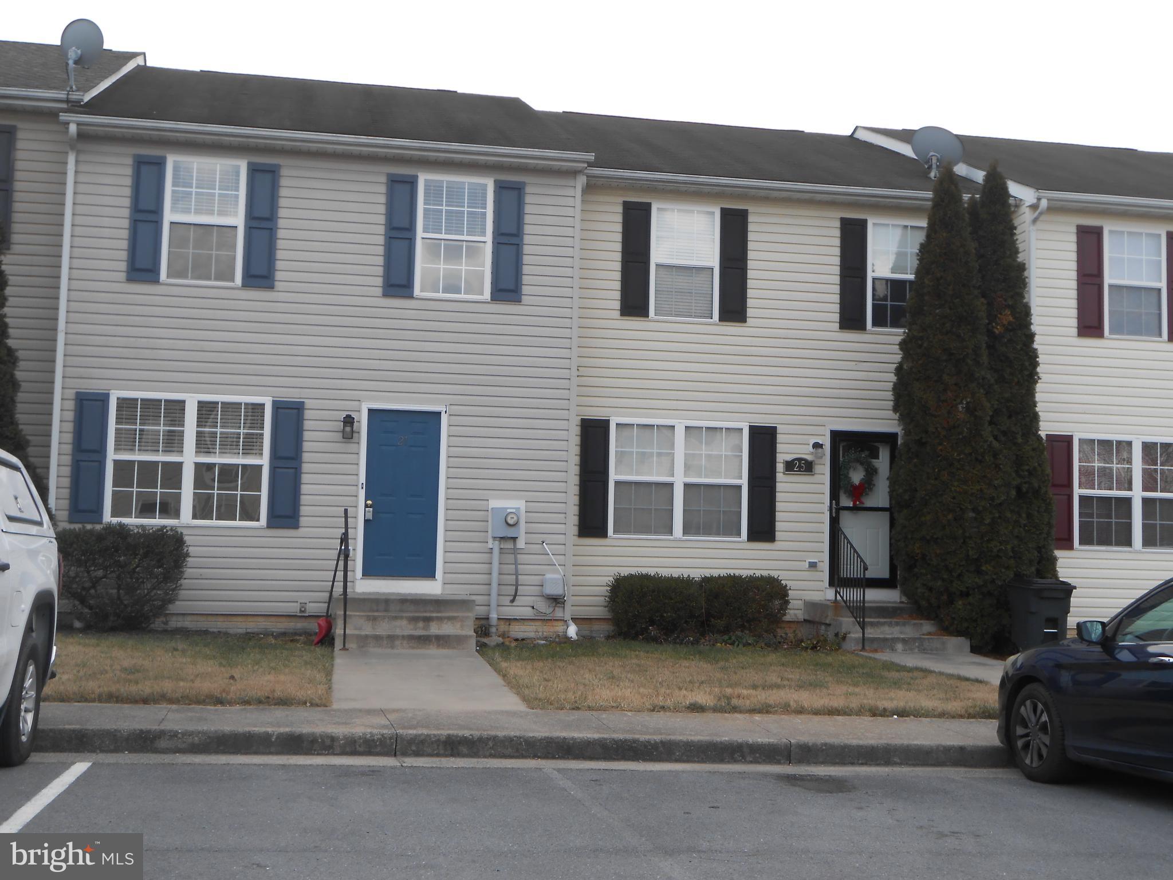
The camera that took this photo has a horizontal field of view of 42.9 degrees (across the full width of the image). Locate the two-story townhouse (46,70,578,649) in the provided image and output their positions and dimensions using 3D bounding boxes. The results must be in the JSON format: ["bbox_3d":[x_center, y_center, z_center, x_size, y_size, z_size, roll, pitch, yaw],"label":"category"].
[{"bbox_3d":[-4.044,-1.501,23.487,6.220,8.500,12.000,2,-5,-10],"label":"two-story townhouse"}]

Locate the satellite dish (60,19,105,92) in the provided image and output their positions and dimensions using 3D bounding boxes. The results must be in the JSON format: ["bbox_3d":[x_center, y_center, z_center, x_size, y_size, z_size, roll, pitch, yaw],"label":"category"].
[{"bbox_3d":[-6.367,-4.852,18.817,0.550,0.860,0.500,1,-5,3],"label":"satellite dish"}]

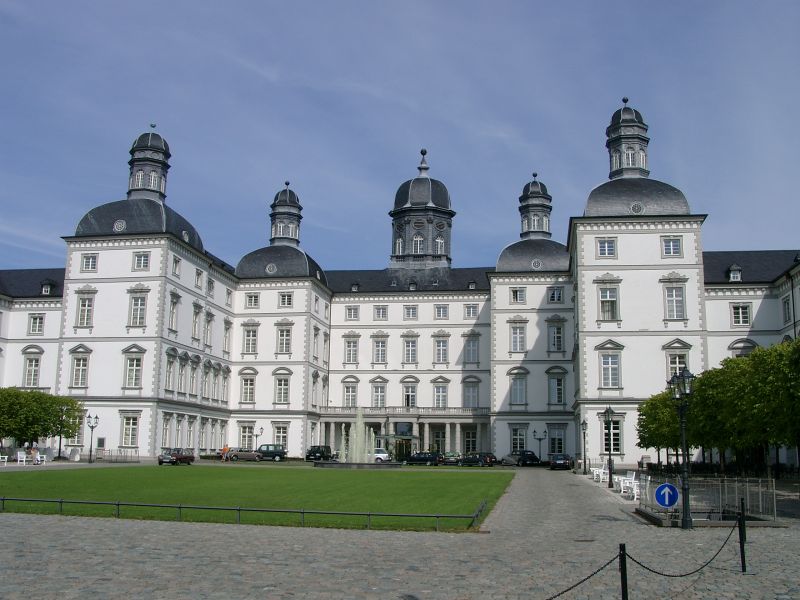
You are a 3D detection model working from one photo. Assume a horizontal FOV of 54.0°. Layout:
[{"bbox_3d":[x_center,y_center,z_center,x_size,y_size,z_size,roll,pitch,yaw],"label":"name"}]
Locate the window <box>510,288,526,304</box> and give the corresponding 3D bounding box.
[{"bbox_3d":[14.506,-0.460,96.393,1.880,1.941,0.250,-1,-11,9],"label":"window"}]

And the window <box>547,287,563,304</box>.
[{"bbox_3d":[18.329,-0.508,92.745,1.700,1.957,0.300,-1,-12,8],"label":"window"}]

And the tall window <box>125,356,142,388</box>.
[{"bbox_3d":[-26.870,7.336,79.349,1.831,3.154,0.300,-1,-11,9],"label":"tall window"}]

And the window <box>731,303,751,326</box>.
[{"bbox_3d":[30.158,1.335,69.454,1.648,2.039,0.300,-1,-12,8],"label":"window"}]

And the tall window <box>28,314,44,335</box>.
[{"bbox_3d":[-37.663,2.592,81.474,1.781,2.104,0.300,-1,-11,9],"label":"tall window"}]

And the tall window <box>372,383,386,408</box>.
[{"bbox_3d":[-2.708,12.651,103.284,1.895,3.075,0.300,-1,-11,9],"label":"tall window"}]

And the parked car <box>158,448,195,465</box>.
[{"bbox_3d":[-18.717,13.174,66.000,1.700,1.450,4.200,0,-11,6],"label":"parked car"}]

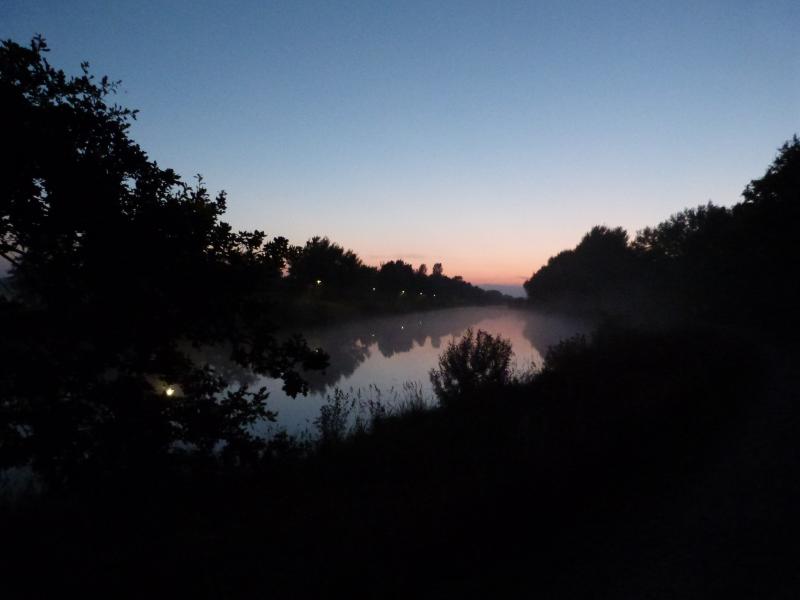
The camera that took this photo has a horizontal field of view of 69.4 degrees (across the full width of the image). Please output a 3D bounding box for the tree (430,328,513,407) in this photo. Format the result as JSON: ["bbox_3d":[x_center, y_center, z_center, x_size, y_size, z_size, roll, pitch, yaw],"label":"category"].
[{"bbox_3d":[1.600,1.570,13.000,1.850,1.850,1.750,0,0,0],"label":"tree"}]

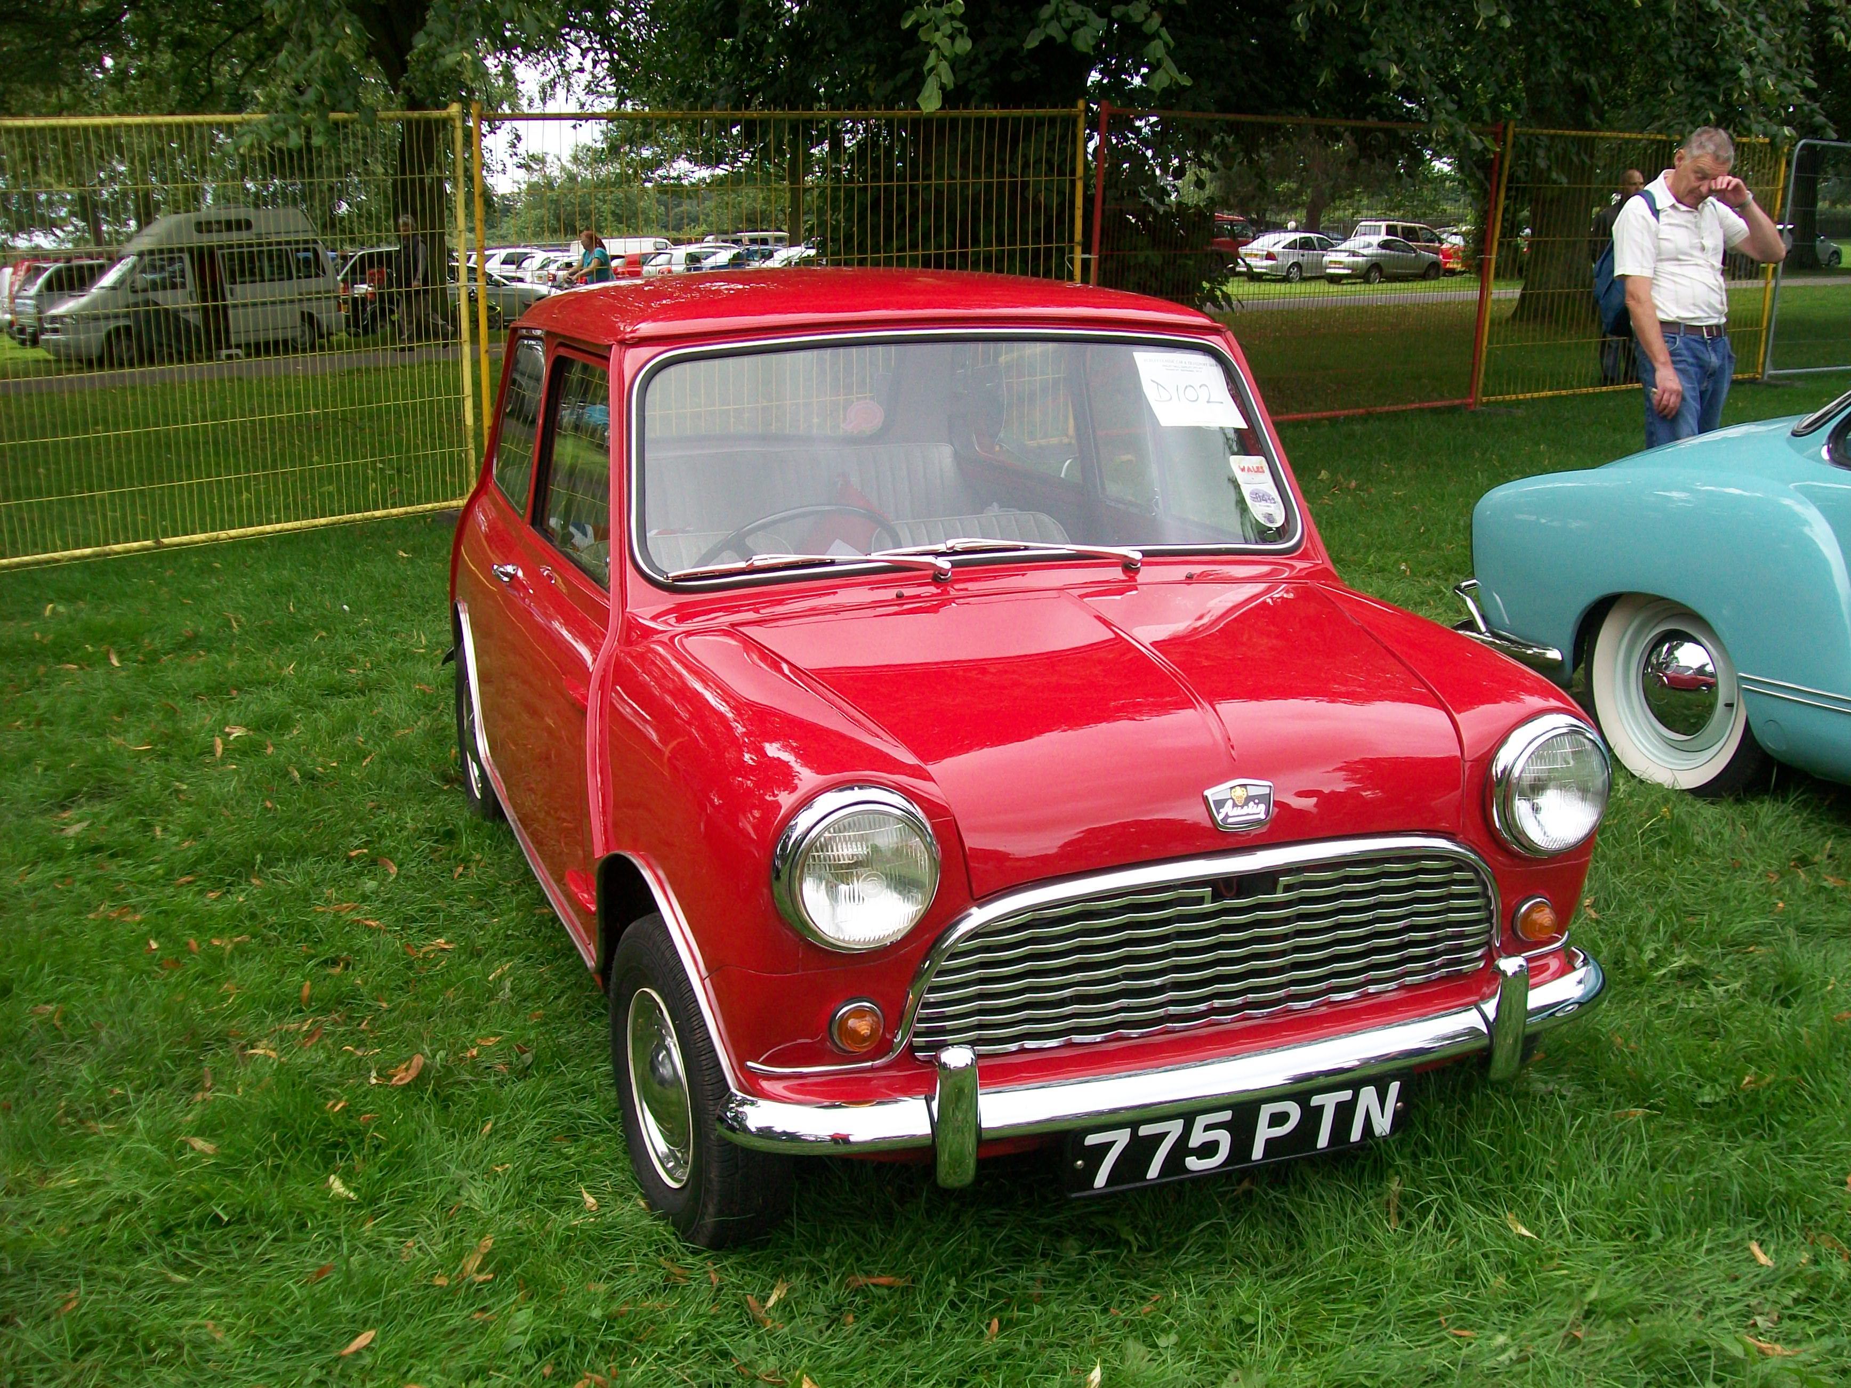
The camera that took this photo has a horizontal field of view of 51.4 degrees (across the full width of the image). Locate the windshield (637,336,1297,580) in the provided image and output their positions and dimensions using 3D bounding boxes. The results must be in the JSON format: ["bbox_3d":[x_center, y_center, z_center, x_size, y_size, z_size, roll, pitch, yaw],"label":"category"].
[{"bbox_3d":[0.083,-0.406,3.183,1.165,0.410,0.090,-5,-19,-20],"label":"windshield"}]

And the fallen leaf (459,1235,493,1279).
[{"bbox_3d":[-0.635,0.805,2.732,0.050,0.025,0.100,2,14,9],"label":"fallen leaf"}]

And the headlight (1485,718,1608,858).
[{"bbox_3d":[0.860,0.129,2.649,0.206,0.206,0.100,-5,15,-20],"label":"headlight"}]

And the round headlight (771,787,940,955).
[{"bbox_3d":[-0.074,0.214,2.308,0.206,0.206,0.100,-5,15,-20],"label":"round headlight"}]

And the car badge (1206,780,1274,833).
[{"bbox_3d":[0.399,0.140,2.453,0.098,0.071,0.015,-5,-15,-20],"label":"car badge"}]

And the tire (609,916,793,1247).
[{"bbox_3d":[-0.338,0.561,2.820,0.140,0.490,0.490,-7,16,-25],"label":"tire"}]

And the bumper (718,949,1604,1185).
[{"bbox_3d":[0.391,0.466,2.556,1.350,0.200,0.190,-5,15,-20],"label":"bumper"}]

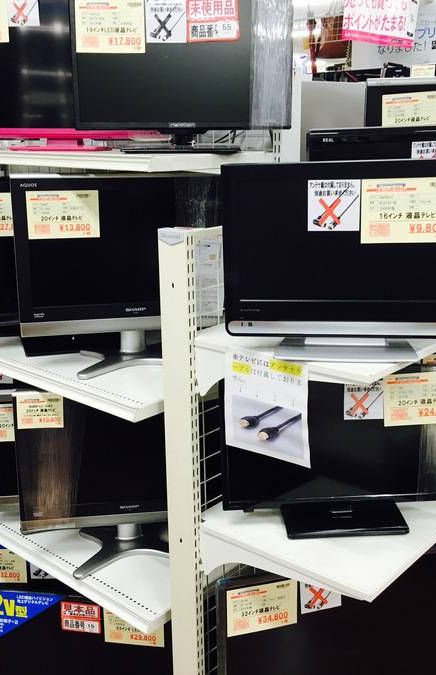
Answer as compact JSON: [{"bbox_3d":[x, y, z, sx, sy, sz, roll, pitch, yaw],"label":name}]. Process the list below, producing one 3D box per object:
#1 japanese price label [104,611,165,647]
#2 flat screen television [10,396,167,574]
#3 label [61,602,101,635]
[{"bbox_3d":[-0.216,0.749,1.950,0.153,0.100,0.005,1,16,7],"label":"japanese price label"},{"bbox_3d":[-0.216,0.312,1.801,0.490,0.430,0.230,-2,16,-6],"label":"flat screen television"},{"bbox_3d":[-0.342,0.700,1.885,0.100,0.080,0.008,1,16,7],"label":"label"}]

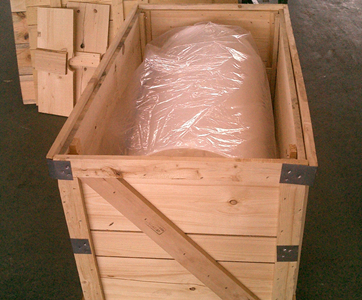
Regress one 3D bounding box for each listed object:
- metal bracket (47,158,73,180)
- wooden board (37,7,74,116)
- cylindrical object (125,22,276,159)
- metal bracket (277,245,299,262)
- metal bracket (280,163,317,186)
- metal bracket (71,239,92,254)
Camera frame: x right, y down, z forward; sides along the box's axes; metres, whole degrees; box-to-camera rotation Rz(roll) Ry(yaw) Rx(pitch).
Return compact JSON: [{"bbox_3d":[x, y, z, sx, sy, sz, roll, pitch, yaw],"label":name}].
[{"bbox_3d":[-0.346,0.058,1.176,0.064,0.070,0.018,2,36,8],"label":"metal bracket"},{"bbox_3d":[-0.835,-0.577,2.700,0.280,0.700,0.022,10,16,18],"label":"wooden board"},{"bbox_3d":[0.092,-0.073,1.741,0.610,0.564,1.093,2,36,8],"label":"cylindrical object"},{"bbox_3d":[0.334,0.322,1.265,0.063,0.074,0.018,2,36,8],"label":"metal bracket"},{"bbox_3d":[0.312,0.065,1.078,0.088,0.067,0.018,2,36,8],"label":"metal bracket"},{"bbox_3d":[-0.337,0.325,1.373,0.062,0.075,0.018,2,36,8],"label":"metal bracket"}]

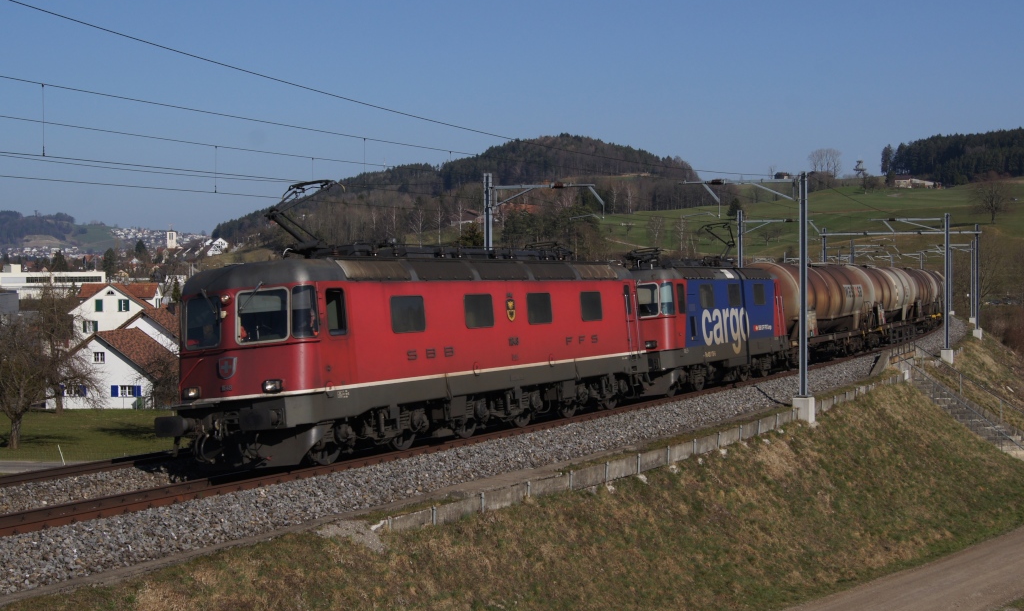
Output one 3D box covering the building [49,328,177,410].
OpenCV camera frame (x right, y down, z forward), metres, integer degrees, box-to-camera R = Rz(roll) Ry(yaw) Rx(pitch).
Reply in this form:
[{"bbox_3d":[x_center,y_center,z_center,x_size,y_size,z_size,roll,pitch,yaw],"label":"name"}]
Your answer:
[{"bbox_3d":[-36.950,5.738,139.362,10.300,7.000,13.500,0,1,0],"label":"building"}]

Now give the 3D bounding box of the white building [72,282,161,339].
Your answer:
[{"bbox_3d":[-48.400,2.586,182.566,10.000,10.700,11.000,0,1,0],"label":"white building"}]

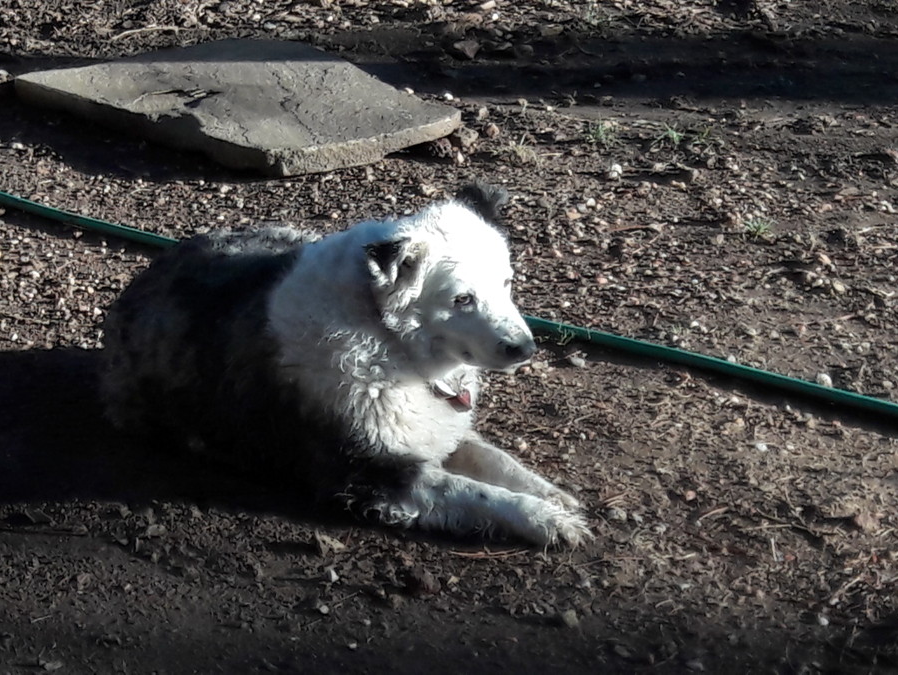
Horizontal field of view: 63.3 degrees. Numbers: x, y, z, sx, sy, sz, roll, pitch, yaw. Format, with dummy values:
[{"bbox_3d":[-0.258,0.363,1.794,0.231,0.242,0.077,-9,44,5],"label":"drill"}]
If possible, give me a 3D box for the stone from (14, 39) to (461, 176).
[{"bbox_3d":[-0.638,-0.804,2.393,1.411,0.093,0.751,20,44,23],"label":"stone"}]

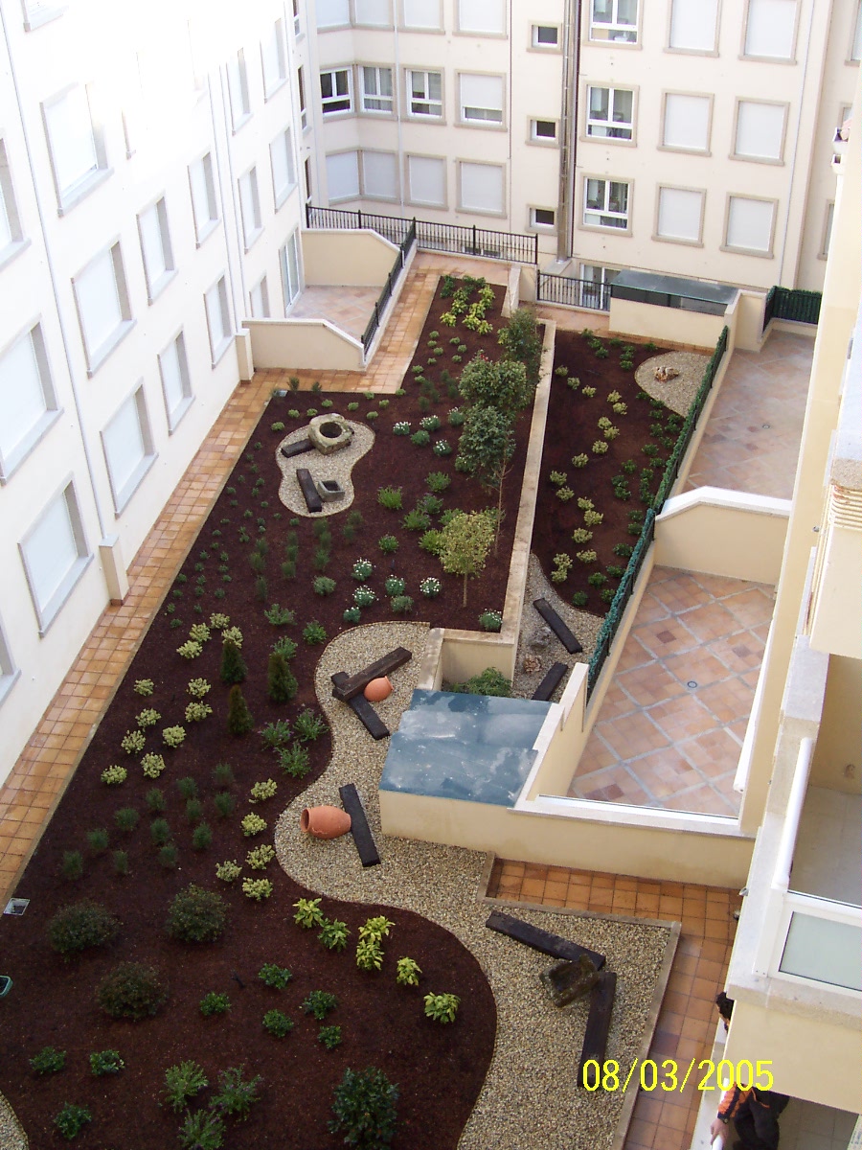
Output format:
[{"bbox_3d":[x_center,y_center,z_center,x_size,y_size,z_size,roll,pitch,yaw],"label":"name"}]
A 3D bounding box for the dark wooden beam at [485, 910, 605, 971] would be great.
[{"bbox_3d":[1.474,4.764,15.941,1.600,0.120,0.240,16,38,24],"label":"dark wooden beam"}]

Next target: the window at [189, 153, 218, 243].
[{"bbox_3d":[-5.081,-8.334,26.994,0.170,1.610,1.646,2,34,6],"label":"window"}]

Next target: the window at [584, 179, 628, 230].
[{"bbox_3d":[5.591,-11.745,38.835,1.491,1.531,0.170,17,38,26],"label":"window"}]

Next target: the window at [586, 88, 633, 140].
[{"bbox_3d":[5.404,-13.911,37.069,1.424,1.520,0.160,15,38,23],"label":"window"}]

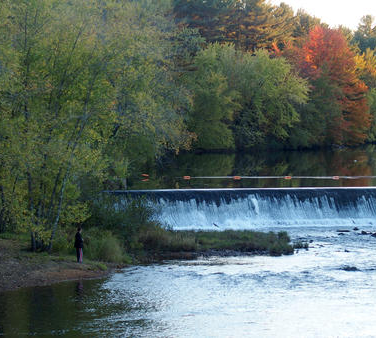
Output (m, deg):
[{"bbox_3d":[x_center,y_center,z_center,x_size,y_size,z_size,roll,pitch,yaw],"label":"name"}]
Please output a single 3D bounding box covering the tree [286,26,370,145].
[{"bbox_3d":[22.056,-13.202,255.000,13.200,18.700,12.500,0,2,0],"label":"tree"}]

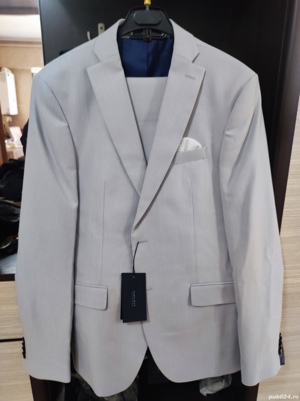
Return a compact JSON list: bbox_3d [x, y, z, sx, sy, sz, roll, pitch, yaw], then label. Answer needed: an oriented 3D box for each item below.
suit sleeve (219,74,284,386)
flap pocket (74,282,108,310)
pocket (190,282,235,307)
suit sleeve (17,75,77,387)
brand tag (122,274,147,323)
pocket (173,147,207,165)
[{"bbox_3d":[0.222,0.065,0.630,0.130,0.660,0.140,-1,8,-10],"label":"suit sleeve"},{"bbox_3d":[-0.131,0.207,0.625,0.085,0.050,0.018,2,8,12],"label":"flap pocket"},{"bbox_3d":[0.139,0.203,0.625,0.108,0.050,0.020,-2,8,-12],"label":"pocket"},{"bbox_3d":[-0.225,0.061,0.630,0.130,0.660,0.140,1,8,10],"label":"suit sleeve"},{"bbox_3d":[-0.034,0.203,0.605,0.053,0.102,0.006,0,8,0],"label":"brand tag"},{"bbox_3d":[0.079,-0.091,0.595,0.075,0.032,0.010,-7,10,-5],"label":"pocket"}]

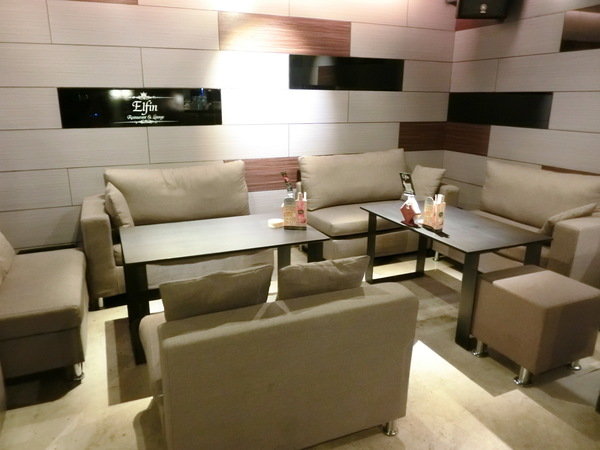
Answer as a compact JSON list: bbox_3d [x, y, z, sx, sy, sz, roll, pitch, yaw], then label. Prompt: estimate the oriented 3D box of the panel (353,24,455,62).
[{"bbox_3d":[1.053,-1.818,4.356,1.259,0.307,0.030,-7,18,-22],"label":"panel"}]

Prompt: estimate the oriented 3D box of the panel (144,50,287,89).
[{"bbox_3d":[-0.687,-1.328,3.735,1.267,0.309,0.030,-7,18,-22],"label":"panel"}]

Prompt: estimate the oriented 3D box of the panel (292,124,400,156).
[{"bbox_3d":[0.472,-0.869,4.392,1.267,0.309,0.030,-7,18,-22],"label":"panel"}]

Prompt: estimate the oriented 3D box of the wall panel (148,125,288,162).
[{"bbox_3d":[-0.692,-0.735,3.897,1.268,0.307,0.030,-7,18,-22],"label":"wall panel"}]

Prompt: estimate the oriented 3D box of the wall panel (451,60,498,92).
[{"bbox_3d":[1.770,-1.507,4.405,0.030,0.307,0.614,-7,18,-22],"label":"wall panel"}]

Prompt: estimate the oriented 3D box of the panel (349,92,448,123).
[{"bbox_3d":[1.053,-1.230,4.532,1.250,0.307,0.030,-7,18,-22],"label":"panel"}]

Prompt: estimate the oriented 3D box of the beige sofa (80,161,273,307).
[{"bbox_3d":[-0.954,0.006,3.465,1.345,0.903,0.731,-7,18,-22],"label":"beige sofa"}]

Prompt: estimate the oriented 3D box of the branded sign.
[{"bbox_3d":[-1.264,-0.963,3.572,1.253,0.307,0.030,-7,18,-22],"label":"branded sign"}]

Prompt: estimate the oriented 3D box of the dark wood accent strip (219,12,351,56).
[{"bbox_3d":[-0.103,-1.692,3.889,1.267,0.309,0.030,-7,18,-22],"label":"dark wood accent strip"}]

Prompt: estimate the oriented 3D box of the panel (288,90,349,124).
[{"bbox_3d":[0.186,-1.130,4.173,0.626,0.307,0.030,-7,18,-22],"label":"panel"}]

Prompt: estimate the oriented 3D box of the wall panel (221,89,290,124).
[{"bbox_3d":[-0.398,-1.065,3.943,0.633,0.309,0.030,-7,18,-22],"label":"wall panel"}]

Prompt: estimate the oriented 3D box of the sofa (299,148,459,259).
[{"bbox_3d":[0.736,-0.197,4.162,1.351,0.921,0.731,-7,18,-22],"label":"sofa"}]

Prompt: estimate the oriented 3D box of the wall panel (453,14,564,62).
[{"bbox_3d":[1.895,-1.720,4.045,0.030,0.307,1.234,-7,18,-22],"label":"wall panel"}]

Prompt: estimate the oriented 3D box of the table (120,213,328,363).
[{"bbox_3d":[-0.511,0.363,2.888,1.188,0.648,0.675,-7,18,-22],"label":"table"}]

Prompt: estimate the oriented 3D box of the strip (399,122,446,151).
[{"bbox_3d":[1.341,-0.969,4.753,0.626,0.309,0.030,-7,18,-22],"label":"strip"}]

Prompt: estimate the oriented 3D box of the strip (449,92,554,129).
[{"bbox_3d":[1.896,-1.133,4.231,0.030,0.309,1.242,-7,18,-22],"label":"strip"}]

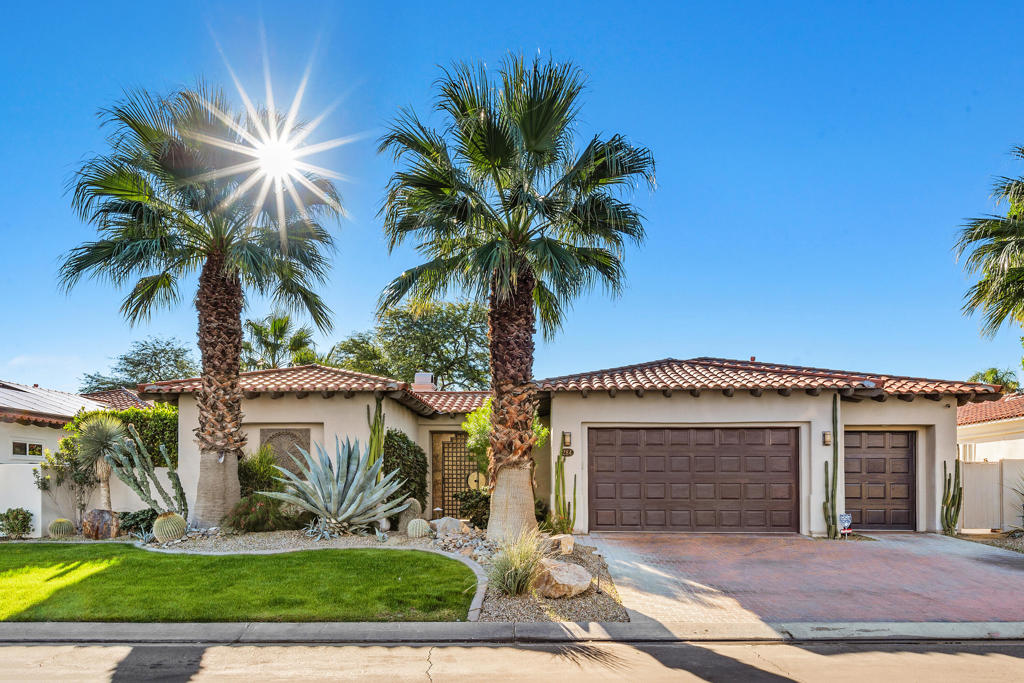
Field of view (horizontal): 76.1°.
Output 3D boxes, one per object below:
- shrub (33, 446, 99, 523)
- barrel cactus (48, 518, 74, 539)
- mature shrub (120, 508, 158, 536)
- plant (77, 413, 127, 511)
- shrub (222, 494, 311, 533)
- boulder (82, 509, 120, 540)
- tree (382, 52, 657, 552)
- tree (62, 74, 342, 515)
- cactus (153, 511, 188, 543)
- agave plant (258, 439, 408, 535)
[{"bbox_3d":[-9.291,3.055,13.600,1.324,1.663,1.000,0,-4,0],"label":"shrub"},{"bbox_3d":[-9.088,3.773,13.200,0.514,0.403,0.500,0,-4,0],"label":"barrel cactus"},{"bbox_3d":[-7.572,3.679,13.300,0.837,0.569,0.700,0,-4,0],"label":"mature shrub"},{"bbox_3d":[-8.532,2.723,13.600,1.018,2.494,1.000,0,-4,0],"label":"plant"},{"bbox_3d":[-4.728,3.322,12.600,1.661,0.751,1.200,0,-4,0],"label":"shrub"},{"bbox_3d":[-8.156,3.636,13.000,0.740,0.636,0.550,0,-4,0],"label":"boulder"},{"bbox_3d":[0.083,-0.779,12.000,4.961,8.895,4.700,0,-4,0],"label":"tree"},{"bbox_3d":[-6.094,-0.704,12.800,5.368,8.647,5.000,0,-4,0],"label":"tree"},{"bbox_3d":[-6.386,3.468,12.200,0.621,0.559,0.620,0,-4,0],"label":"cactus"},{"bbox_3d":[-3.345,2.729,12.400,2.712,1.857,2.500,0,-4,0],"label":"agave plant"}]

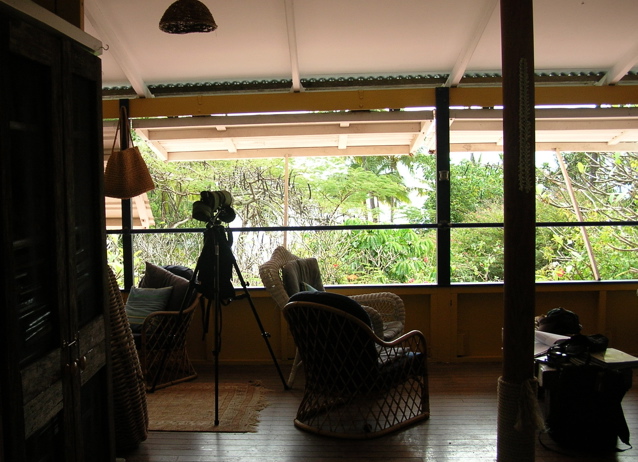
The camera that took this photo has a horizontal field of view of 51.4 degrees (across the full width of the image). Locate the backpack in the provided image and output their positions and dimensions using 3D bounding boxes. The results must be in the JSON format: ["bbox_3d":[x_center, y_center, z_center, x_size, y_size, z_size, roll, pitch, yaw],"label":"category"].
[{"bbox_3d":[1.605,1.043,3.964,0.440,0.470,0.260,0,4,12],"label":"backpack"}]

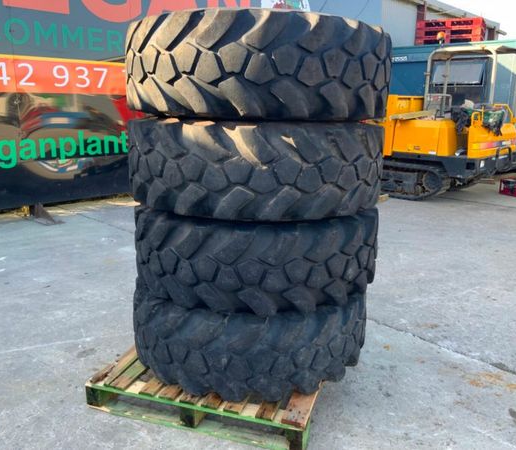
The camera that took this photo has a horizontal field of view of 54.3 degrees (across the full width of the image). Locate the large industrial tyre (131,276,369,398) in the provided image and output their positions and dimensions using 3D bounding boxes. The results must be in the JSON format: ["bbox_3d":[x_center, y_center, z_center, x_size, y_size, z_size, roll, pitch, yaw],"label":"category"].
[{"bbox_3d":[-0.045,0.497,3.017,1.360,0.450,1.360,0,13,0],"label":"large industrial tyre"}]

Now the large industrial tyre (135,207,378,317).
[{"bbox_3d":[-0.010,0.070,2.889,1.360,0.450,1.360,0,13,0],"label":"large industrial tyre"}]

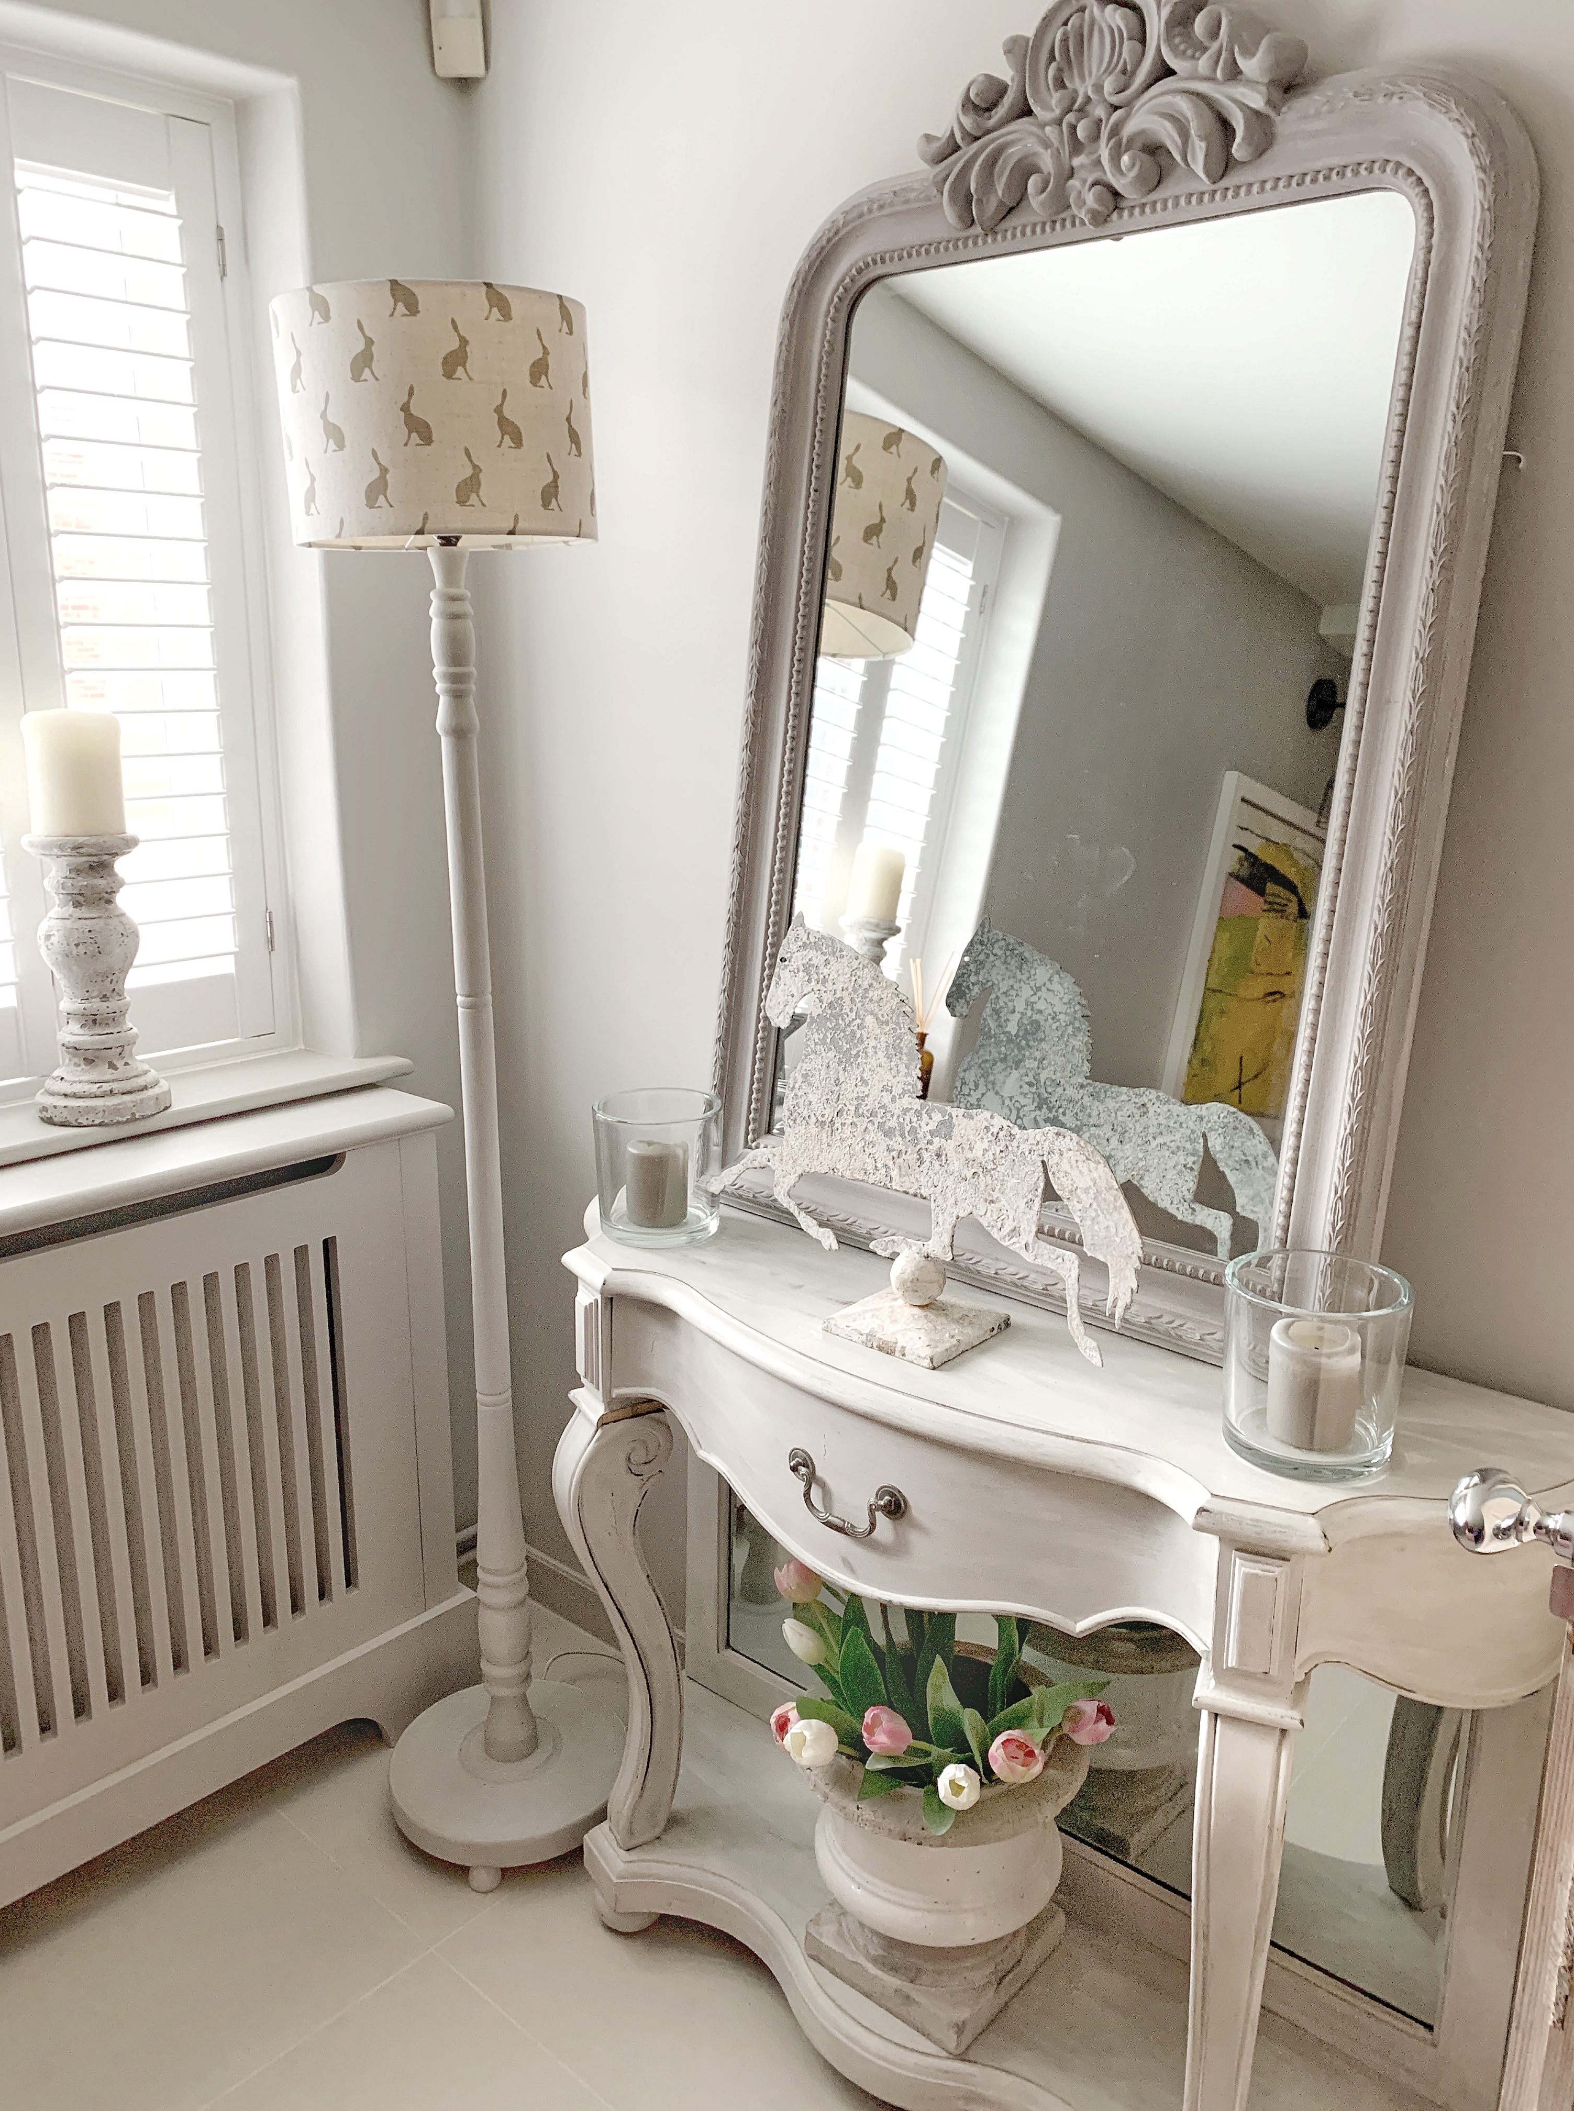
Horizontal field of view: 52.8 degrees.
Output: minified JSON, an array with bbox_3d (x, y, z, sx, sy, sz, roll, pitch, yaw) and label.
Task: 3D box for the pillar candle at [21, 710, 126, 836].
[{"bbox_3d":[-0.787,-0.310,1.754,0.100,0.131,0.100,13,19,42],"label":"pillar candle"}]

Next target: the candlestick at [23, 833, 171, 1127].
[{"bbox_3d":[-0.790,-0.092,1.807,0.146,0.317,0.146,13,19,42],"label":"candlestick"}]

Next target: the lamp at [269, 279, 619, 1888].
[{"bbox_3d":[-0.347,0.097,1.804,0.315,1.750,0.315,0,14,0],"label":"lamp"}]

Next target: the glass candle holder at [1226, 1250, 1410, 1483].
[{"bbox_3d":[0.400,0.234,1.206,0.134,0.132,0.134,0,14,0],"label":"glass candle holder"}]

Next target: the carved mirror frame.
[{"bbox_3d":[0.245,-0.356,1.476,0.759,1.165,0.065,13,11,42],"label":"carved mirror frame"}]

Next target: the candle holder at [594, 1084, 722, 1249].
[{"bbox_3d":[-0.133,0.117,1.657,0.134,0.134,0.134,0,14,0],"label":"candle holder"}]

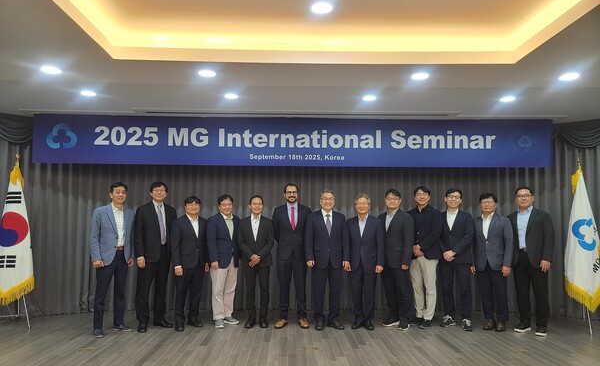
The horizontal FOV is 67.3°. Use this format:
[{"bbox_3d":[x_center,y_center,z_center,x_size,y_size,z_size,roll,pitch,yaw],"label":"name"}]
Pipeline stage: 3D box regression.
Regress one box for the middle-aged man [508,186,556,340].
[{"bbox_3d":[2.833,0.921,5.518,0.540,1.744,0.360,-4,-7,37],"label":"middle-aged man"}]

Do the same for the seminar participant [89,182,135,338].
[{"bbox_3d":[-2.252,0.875,5.390,0.520,1.768,0.360,5,-7,-42],"label":"seminar participant"}]

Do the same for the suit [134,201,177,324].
[{"bbox_3d":[-1.801,0.983,5.619,0.530,1.517,0.310,5,-7,-40],"label":"suit"}]

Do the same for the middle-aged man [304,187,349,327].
[{"bbox_3d":[0.334,0.942,5.676,0.530,1.708,0.330,0,-5,4],"label":"middle-aged man"}]

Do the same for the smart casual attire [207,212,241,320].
[{"bbox_3d":[-0.990,1.077,5.833,0.480,1.375,0.300,4,-7,-38],"label":"smart casual attire"}]

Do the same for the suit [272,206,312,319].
[{"bbox_3d":[-0.108,0.965,5.716,0.500,1.436,0.300,0,-5,-4],"label":"suit"}]

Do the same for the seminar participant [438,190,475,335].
[{"bbox_3d":[1.998,0.939,5.758,0.500,1.744,0.340,-4,-7,40],"label":"seminar participant"}]

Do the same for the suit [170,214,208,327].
[{"bbox_3d":[-1.391,1.077,5.675,0.500,1.344,0.300,5,-7,-42],"label":"suit"}]

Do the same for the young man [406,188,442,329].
[{"bbox_3d":[1.630,0.932,5.881,0.480,1.778,0.360,-2,-6,24],"label":"young man"}]

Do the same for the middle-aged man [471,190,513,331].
[{"bbox_3d":[2.425,0.965,5.650,0.500,1.677,0.320,-3,-6,30],"label":"middle-aged man"}]

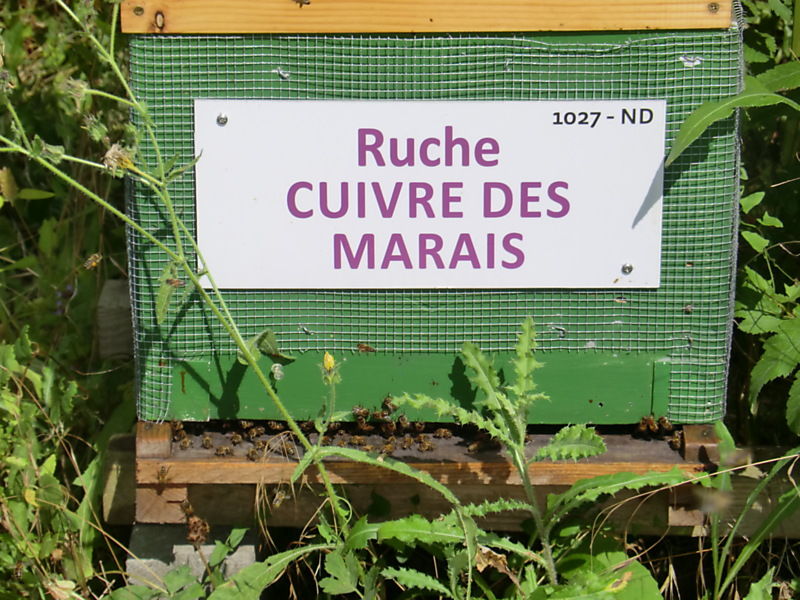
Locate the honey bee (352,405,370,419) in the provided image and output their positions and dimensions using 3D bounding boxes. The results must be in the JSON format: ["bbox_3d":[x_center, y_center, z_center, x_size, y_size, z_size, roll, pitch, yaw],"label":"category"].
[{"bbox_3d":[-0.028,0.082,2.853,0.013,0.007,0.006,15,24,-7],"label":"honey bee"}]

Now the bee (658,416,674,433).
[{"bbox_3d":[0.196,0.091,2.859,0.007,0.013,0.006,-33,21,14],"label":"bee"}]

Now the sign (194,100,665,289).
[{"bbox_3d":[0.022,-0.075,2.777,0.333,0.146,0.004,0,25,0],"label":"sign"}]

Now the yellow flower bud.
[{"bbox_3d":[-0.051,0.043,2.745,0.009,0.016,0.009,-7,24,3],"label":"yellow flower bud"}]

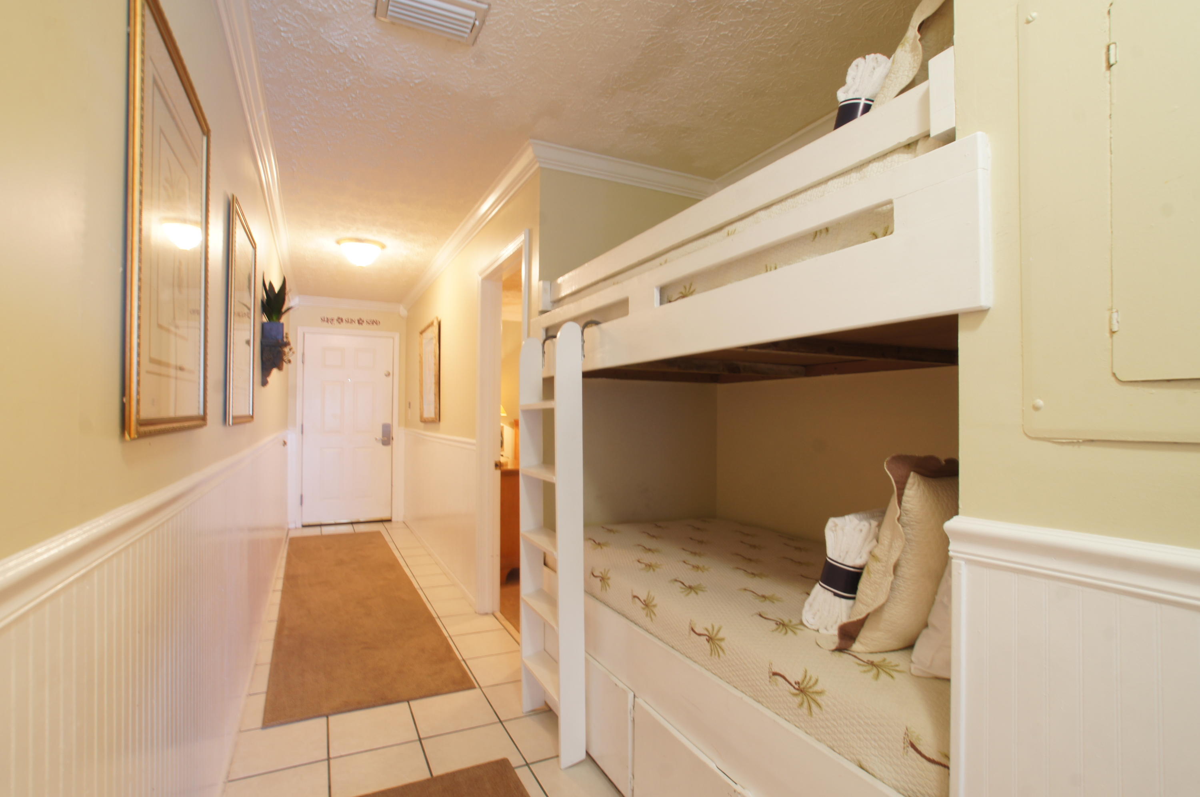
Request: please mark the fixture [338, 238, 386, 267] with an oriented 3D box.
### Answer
[{"bbox_3d":[-1.758,-1.052,3.920,0.325,0.170,0.325,1,-2,-28],"label":"fixture"}]

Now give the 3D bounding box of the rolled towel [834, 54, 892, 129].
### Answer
[{"bbox_3d":[0.617,-0.651,1.303,0.130,0.320,0.135,-3,18,-44],"label":"rolled towel"}]

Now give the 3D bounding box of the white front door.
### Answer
[{"bbox_3d":[-2.769,0.337,5.884,0.905,2.060,0.045,1,-2,-28],"label":"white front door"}]

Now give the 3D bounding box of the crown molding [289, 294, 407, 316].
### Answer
[{"bbox_3d":[-2.734,-1.039,5.883,1.138,0.085,0.085,1,-2,-28],"label":"crown molding"}]

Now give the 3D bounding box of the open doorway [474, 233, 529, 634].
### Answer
[{"bbox_3d":[-0.496,0.252,2.958,0.140,2.095,0.888,1,-2,-28],"label":"open doorway"}]

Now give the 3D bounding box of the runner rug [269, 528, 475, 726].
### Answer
[{"bbox_3d":[-1.774,1.315,3.760,0.810,0.010,3.567,1,-2,-29],"label":"runner rug"}]

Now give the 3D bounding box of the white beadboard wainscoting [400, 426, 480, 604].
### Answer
[{"bbox_3d":[-1.484,0.827,4.677,0.030,1.043,3.070,1,-2,-28],"label":"white beadboard wainscoting"}]

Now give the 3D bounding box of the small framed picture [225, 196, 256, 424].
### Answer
[{"bbox_3d":[-1.258,-0.265,1.869,0.035,0.695,0.650,1,-2,-28],"label":"small framed picture"}]

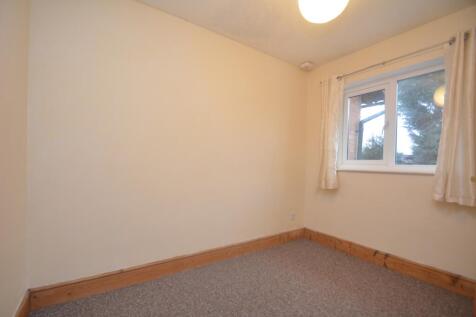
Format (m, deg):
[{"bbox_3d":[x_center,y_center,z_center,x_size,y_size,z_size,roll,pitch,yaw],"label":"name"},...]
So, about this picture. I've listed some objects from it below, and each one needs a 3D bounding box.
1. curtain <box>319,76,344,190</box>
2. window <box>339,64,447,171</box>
[{"bbox_3d":[1.134,-0.298,2.427,0.111,1.346,0.274,1,0,-38],"label":"curtain"},{"bbox_3d":[1.575,-0.356,2.085,0.131,1.003,0.948,1,0,-38],"label":"window"}]

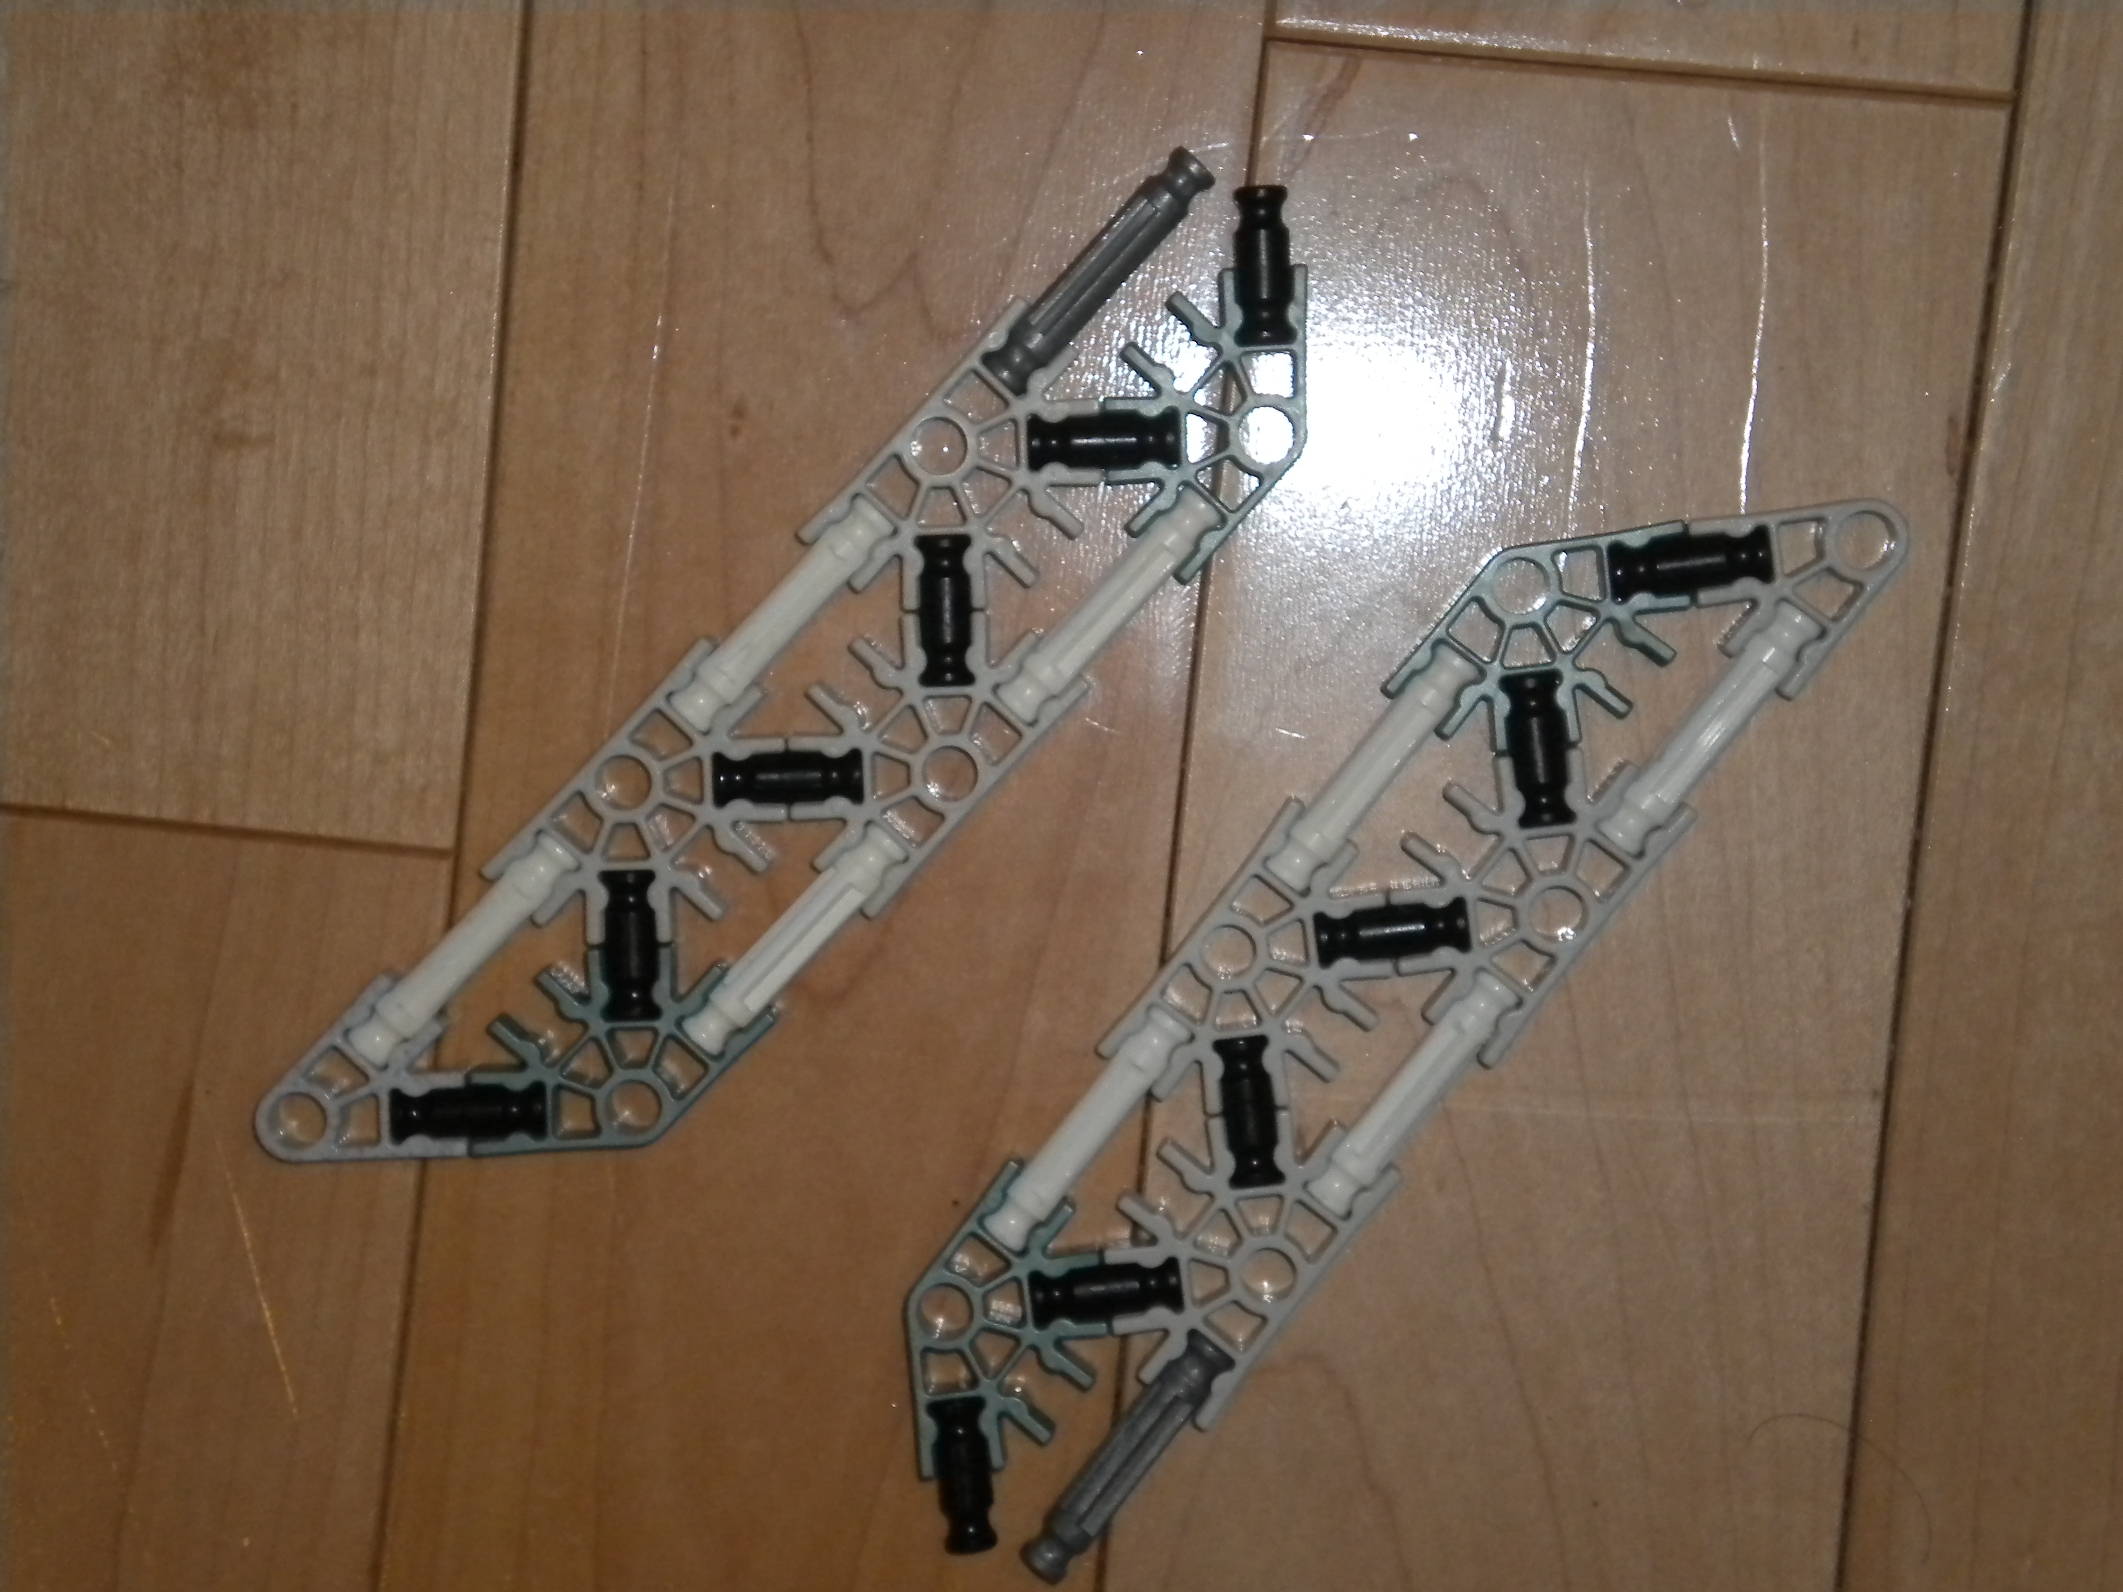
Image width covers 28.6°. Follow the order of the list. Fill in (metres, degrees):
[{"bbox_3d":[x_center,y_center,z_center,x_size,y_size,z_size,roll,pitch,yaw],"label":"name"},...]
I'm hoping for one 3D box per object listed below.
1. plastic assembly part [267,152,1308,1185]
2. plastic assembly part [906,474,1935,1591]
[{"bbox_3d":[-0.026,-0.007,0.474,0.036,0.007,0.159,44,95,-1],"label":"plastic assembly part"},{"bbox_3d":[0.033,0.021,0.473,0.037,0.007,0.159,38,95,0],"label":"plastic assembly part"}]

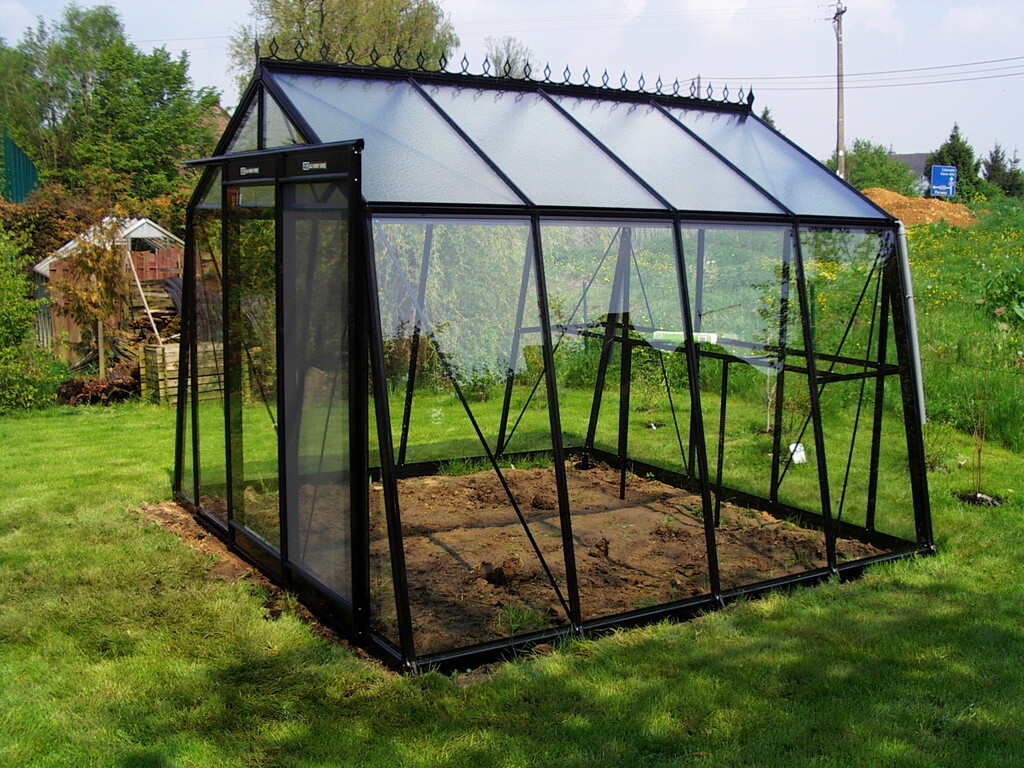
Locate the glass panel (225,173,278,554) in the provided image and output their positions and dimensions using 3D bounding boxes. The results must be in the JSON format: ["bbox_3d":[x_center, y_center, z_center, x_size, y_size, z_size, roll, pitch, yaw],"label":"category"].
[{"bbox_3d":[-1.196,-0.087,5.182,0.025,1.660,0.660,-4,10,-33],"label":"glass panel"}]

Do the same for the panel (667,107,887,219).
[{"bbox_3d":[1.372,-1.182,5.952,0.710,0.025,1.210,-4,39,-33],"label":"panel"}]

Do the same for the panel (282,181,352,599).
[{"bbox_3d":[-0.795,0.014,4.568,0.025,1.660,0.670,-4,10,-33],"label":"panel"}]

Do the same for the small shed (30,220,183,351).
[{"bbox_3d":[-5.095,-1.302,14.614,1.800,1.750,2.300,-3,9,-26],"label":"small shed"}]

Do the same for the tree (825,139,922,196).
[{"bbox_3d":[19.189,-11.396,60.000,5.000,3.700,5.000,4,9,17],"label":"tree"}]

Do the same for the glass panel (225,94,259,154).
[{"bbox_3d":[-1.260,-1.198,5.229,0.020,0.310,0.450,-4,10,-33],"label":"glass panel"}]

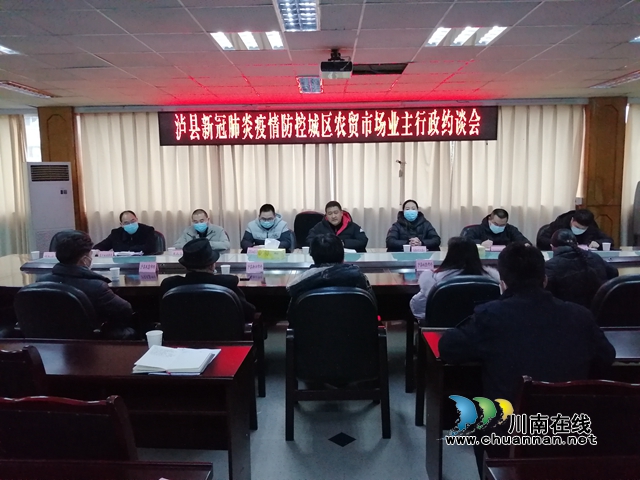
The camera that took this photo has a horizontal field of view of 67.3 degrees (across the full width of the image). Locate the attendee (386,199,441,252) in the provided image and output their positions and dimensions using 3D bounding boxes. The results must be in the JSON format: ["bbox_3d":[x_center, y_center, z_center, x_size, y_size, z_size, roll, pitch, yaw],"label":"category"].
[{"bbox_3d":[0.996,0.212,5.184,0.568,1.279,0.761,-1,8,1],"label":"attendee"}]

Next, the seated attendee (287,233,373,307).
[{"bbox_3d":[0.071,0.527,3.202,0.558,1.198,0.812,-1,8,1],"label":"seated attendee"}]

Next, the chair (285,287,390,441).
[{"bbox_3d":[0.106,0.679,3.058,0.619,0.934,0.609,-1,8,1],"label":"chair"}]

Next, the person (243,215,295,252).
[{"bbox_3d":[-0.552,0.243,5.192,0.568,1.254,0.761,-1,8,1],"label":"person"}]

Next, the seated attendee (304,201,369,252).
[{"bbox_3d":[0.184,0.219,5.208,0.650,1.279,0.771,-1,8,1],"label":"seated attendee"}]

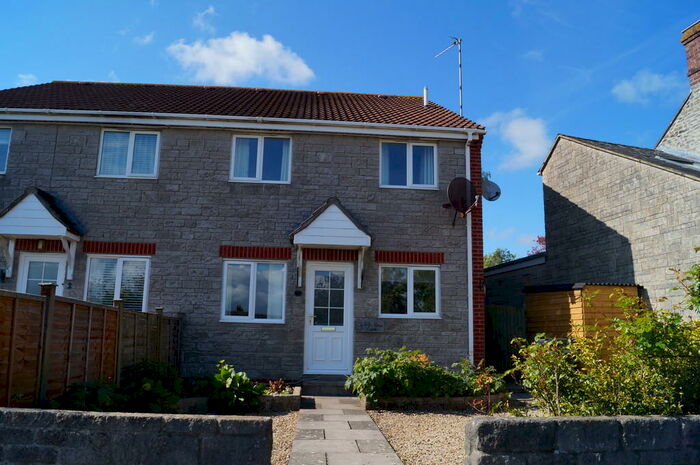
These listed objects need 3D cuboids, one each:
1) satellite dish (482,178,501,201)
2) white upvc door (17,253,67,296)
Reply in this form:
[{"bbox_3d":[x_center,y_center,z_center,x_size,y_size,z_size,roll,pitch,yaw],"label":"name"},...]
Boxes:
[{"bbox_3d":[2.906,-0.843,10.830,0.460,0.460,0.380,9,-14,-35],"label":"satellite dish"},{"bbox_3d":[-5.767,1.450,9.752,0.902,2.117,0.100,2,-8,-3],"label":"white upvc door"}]

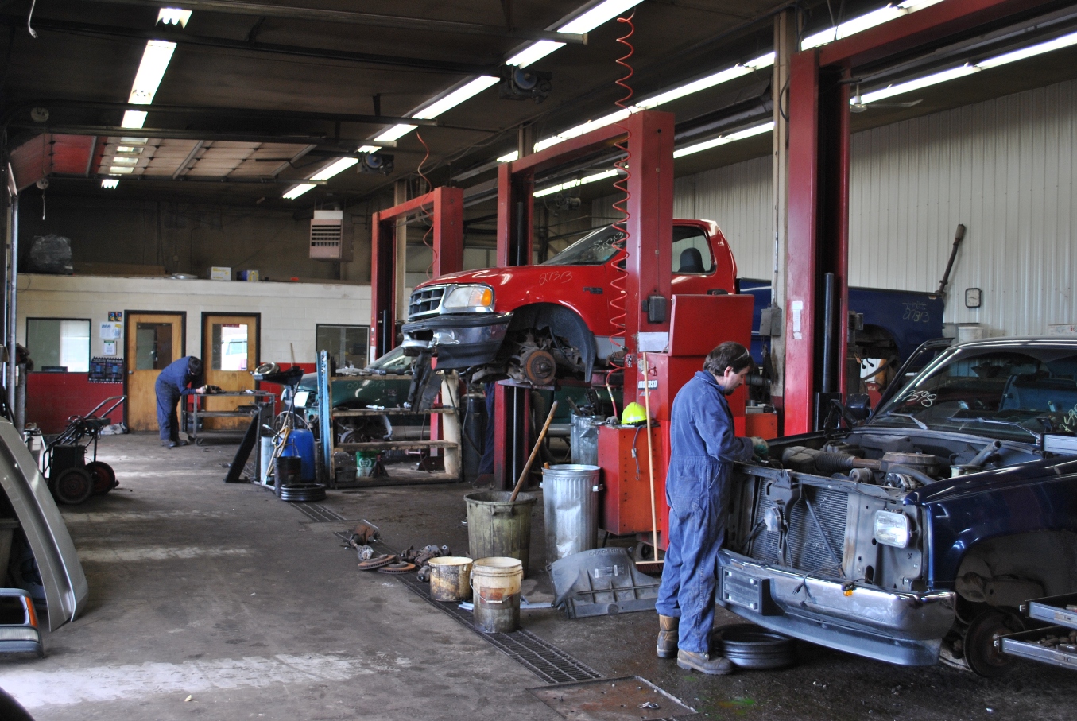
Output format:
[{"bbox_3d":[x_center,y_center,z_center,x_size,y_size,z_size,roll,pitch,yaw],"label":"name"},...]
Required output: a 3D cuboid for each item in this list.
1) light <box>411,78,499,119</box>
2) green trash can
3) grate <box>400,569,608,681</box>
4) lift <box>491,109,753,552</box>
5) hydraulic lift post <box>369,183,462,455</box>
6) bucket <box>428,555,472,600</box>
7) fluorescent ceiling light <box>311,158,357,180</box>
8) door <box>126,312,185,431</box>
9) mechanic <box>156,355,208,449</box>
[{"bbox_3d":[-0.833,-2.808,11.275,0.230,0.130,2.350,0,1,-24],"label":"light"},{"bbox_3d":[-0.267,1.240,7.632,0.510,0.570,0.510,1,1,0],"label":"green trash can"},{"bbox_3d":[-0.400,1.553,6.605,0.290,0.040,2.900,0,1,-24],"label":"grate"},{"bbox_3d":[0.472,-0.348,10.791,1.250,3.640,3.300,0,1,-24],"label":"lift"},{"bbox_3d":[-1.786,-0.433,15.293,0.450,3.600,3.350,0,1,-24],"label":"hydraulic lift post"},{"bbox_3d":[-0.582,1.436,7.092,0.298,0.236,0.298,1,1,0],"label":"bucket"},{"bbox_3d":[-3.145,-2.993,16.646,0.280,0.120,2.380,0,1,-24],"label":"fluorescent ceiling light"},{"bbox_3d":[-6.722,0.186,18.918,1.000,2.070,0.110,0,1,-24],"label":"door"},{"bbox_3d":[-5.522,0.624,16.669,0.780,1.400,0.520,0,1,-10],"label":"mechanic"}]

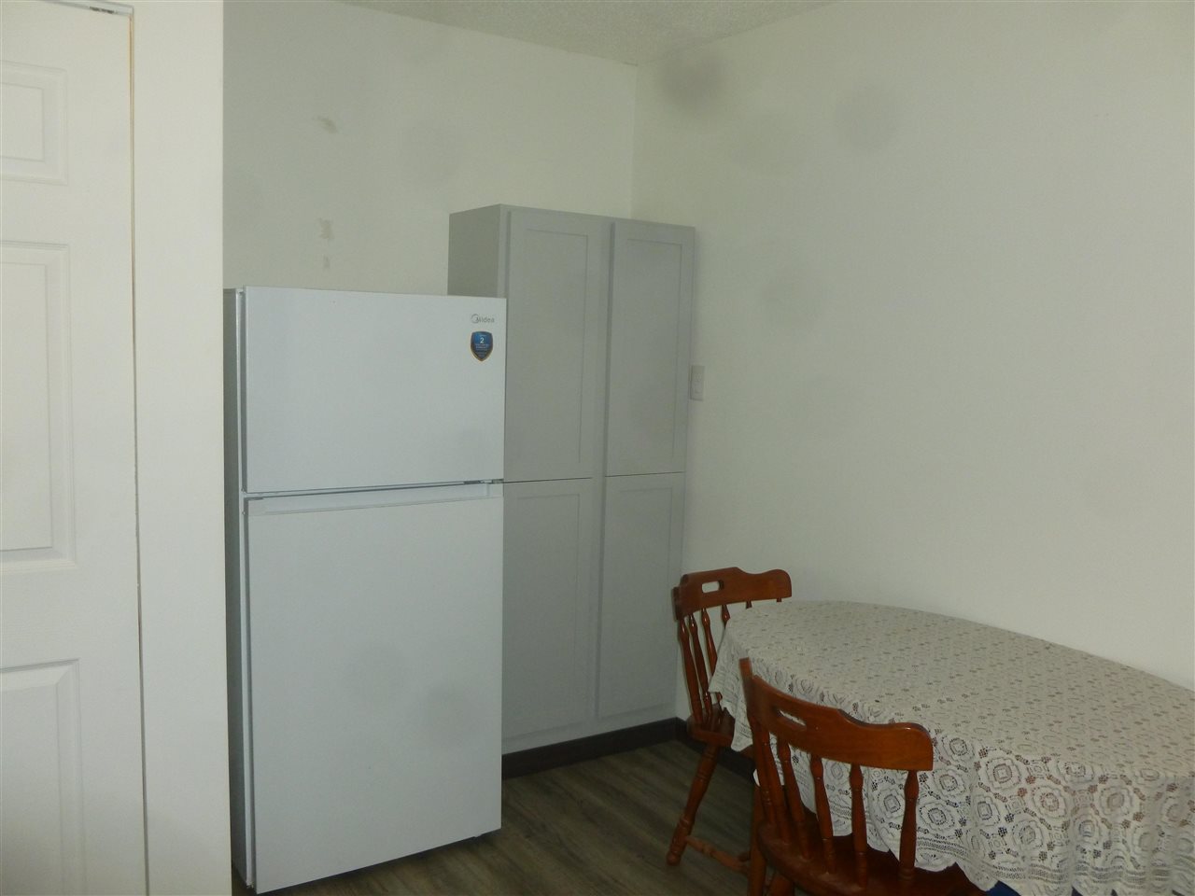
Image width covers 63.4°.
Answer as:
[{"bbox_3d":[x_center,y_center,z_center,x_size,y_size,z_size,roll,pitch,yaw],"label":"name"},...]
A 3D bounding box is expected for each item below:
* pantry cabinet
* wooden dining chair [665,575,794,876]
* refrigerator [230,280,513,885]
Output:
[{"bbox_3d":[-0.108,0.135,3.397,0.757,1.838,0.388,-2,7,-33],"label":"pantry cabinet"},{"bbox_3d":[0.465,0.768,2.582,0.450,0.825,0.510,-3,8,-36],"label":"wooden dining chair"},{"bbox_3d":[-0.738,0.349,2.766,0.690,1.550,0.695,-2,7,-33],"label":"refrigerator"}]

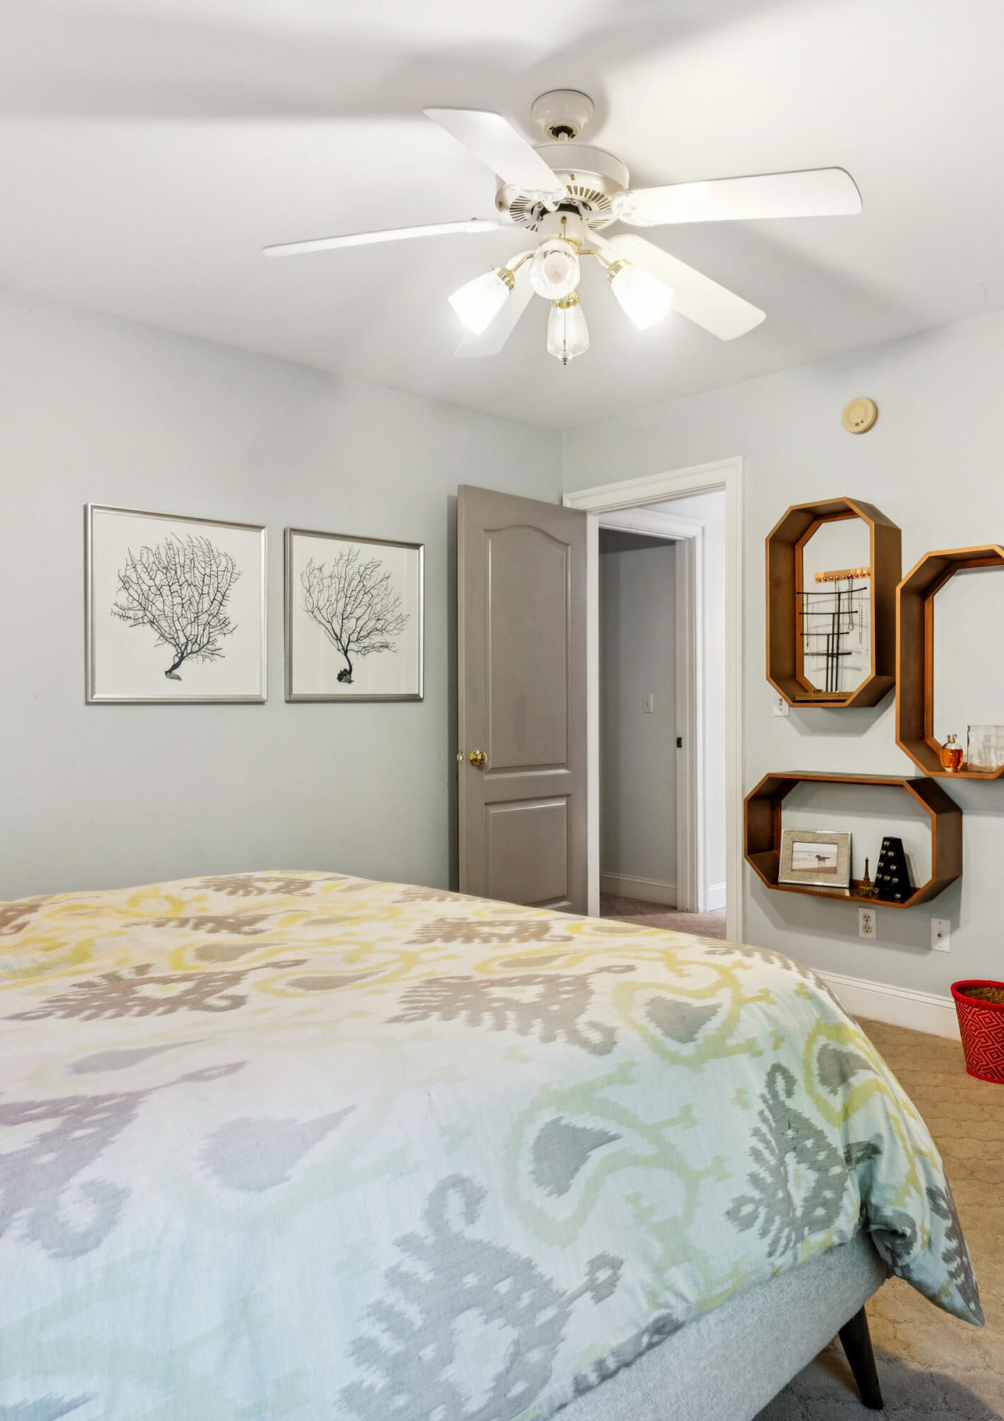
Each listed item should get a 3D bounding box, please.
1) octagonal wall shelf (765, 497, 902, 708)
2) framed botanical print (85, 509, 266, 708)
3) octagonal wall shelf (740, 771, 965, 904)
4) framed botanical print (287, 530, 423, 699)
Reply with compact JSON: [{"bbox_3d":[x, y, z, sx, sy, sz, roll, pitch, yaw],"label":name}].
[{"bbox_3d":[1.202,-0.376,3.651,0.200,0.727,0.422,0,0,-42],"label":"octagonal wall shelf"},{"bbox_3d":[-1.112,-0.350,3.493,0.647,0.643,0.030,0,0,-42],"label":"framed botanical print"},{"bbox_3d":[1.243,0.448,3.609,0.200,0.423,0.724,0,0,-42],"label":"octagonal wall shelf"},{"bbox_3d":[-0.567,-0.358,3.994,0.639,0.654,0.030,0,0,-42],"label":"framed botanical print"}]

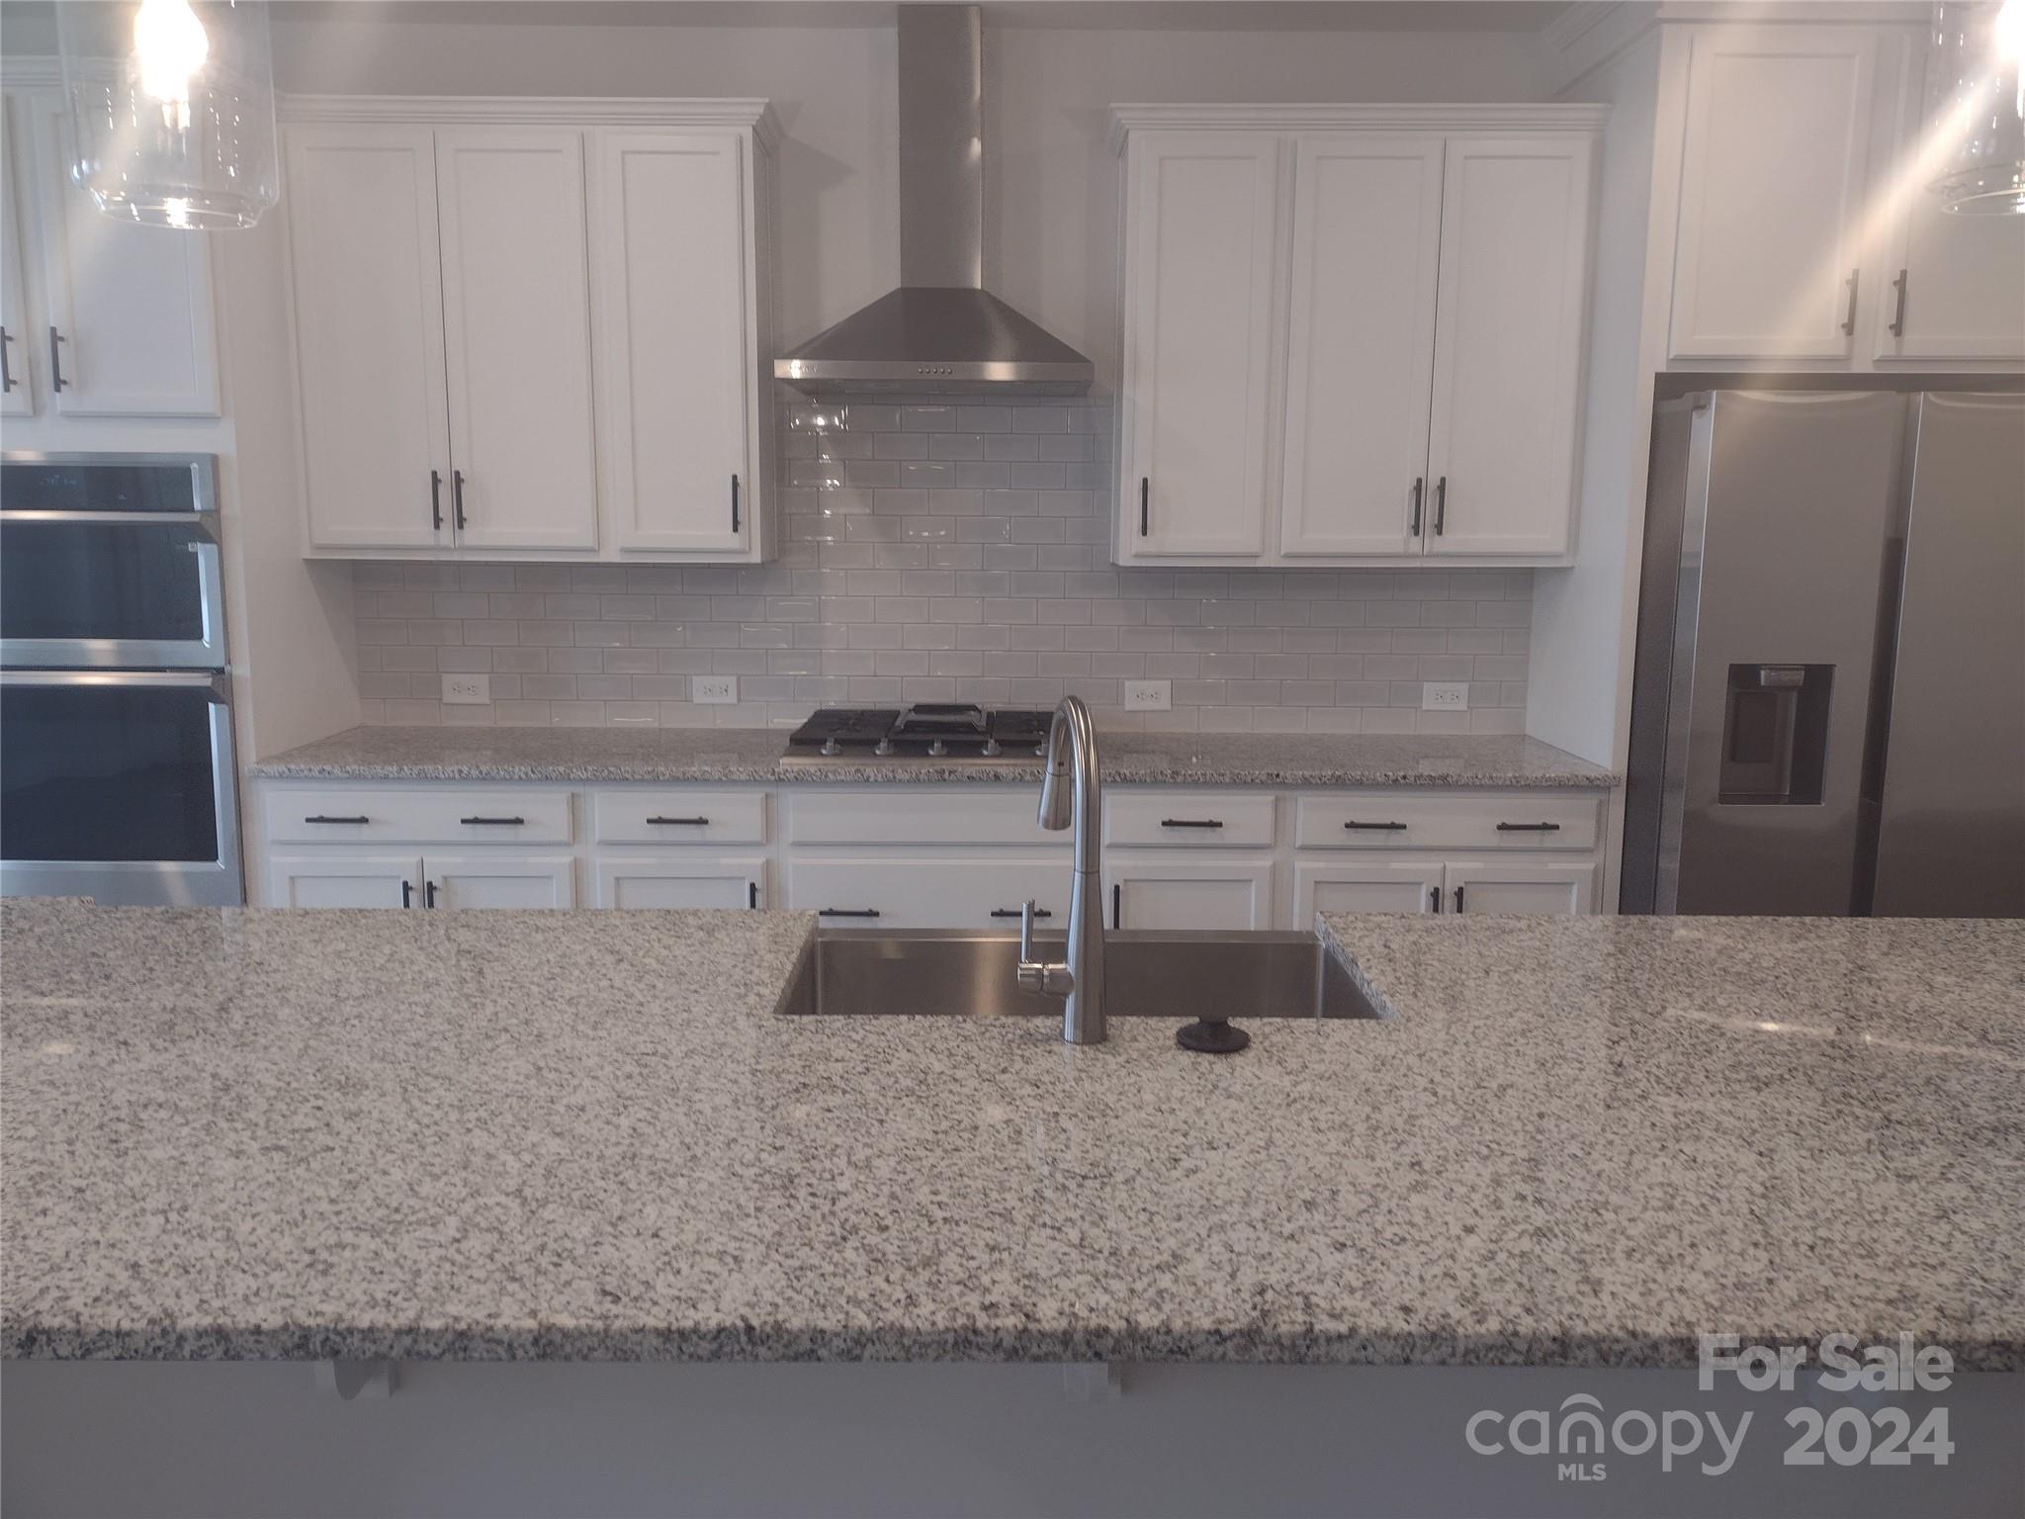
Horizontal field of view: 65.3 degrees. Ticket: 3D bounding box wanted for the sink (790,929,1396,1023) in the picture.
[{"bbox_3d":[0.086,0.427,2.222,0.800,0.250,0.545,0,9,-1],"label":"sink"}]

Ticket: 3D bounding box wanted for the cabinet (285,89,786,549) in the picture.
[{"bbox_3d":[-1.189,-1.065,4.036,1.199,1.105,0.352,0,9,-1],"label":"cabinet"}]

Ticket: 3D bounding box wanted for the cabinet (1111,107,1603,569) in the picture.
[{"bbox_3d":[0.834,-1.053,4.055,1.207,1.105,0.352,0,9,-1],"label":"cabinet"}]

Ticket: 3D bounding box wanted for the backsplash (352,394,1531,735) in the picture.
[{"bbox_3d":[-0.182,-0.525,4.304,3.226,0.905,0.012,0,9,-1],"label":"backsplash"}]

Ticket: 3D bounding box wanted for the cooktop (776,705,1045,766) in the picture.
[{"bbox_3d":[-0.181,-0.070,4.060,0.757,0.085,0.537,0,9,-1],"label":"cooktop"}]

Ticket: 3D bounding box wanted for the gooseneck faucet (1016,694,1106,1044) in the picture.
[{"bbox_3d":[0.043,0.116,1.940,0.103,0.394,0.257,-1,9,-9],"label":"gooseneck faucet"}]

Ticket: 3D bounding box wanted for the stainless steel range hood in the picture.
[{"bbox_3d":[-0.182,-1.394,3.920,0.757,0.930,0.495,0,9,-1],"label":"stainless steel range hood"}]

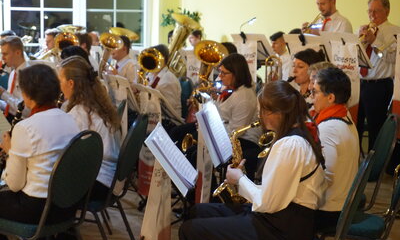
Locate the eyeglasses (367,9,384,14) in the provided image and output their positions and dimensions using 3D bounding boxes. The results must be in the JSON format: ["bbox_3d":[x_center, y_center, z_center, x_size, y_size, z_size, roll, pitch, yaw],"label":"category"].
[{"bbox_3d":[1.418,-0.871,6.700,0.135,0.042,0.140,-7,11,-41],"label":"eyeglasses"}]

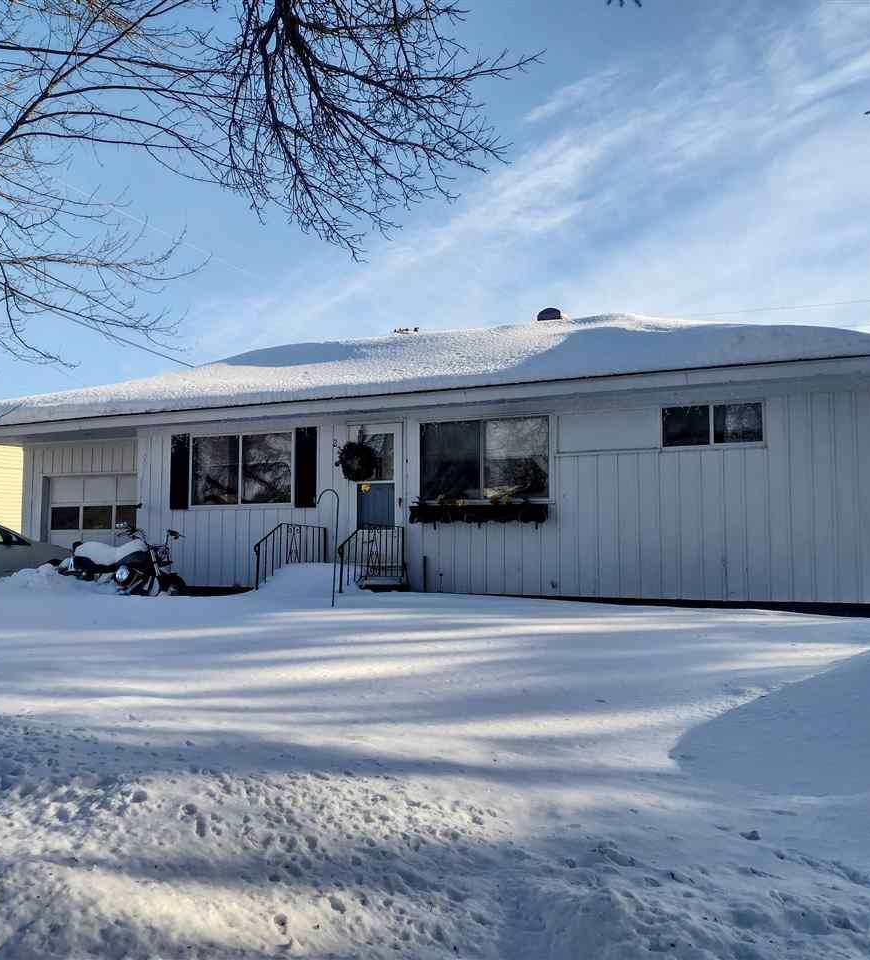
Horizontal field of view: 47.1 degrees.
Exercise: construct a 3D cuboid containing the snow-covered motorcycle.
[{"bbox_3d":[-4.456,1.190,14.091,2.320,1.160,0.900,-2,-5,25],"label":"snow-covered motorcycle"}]

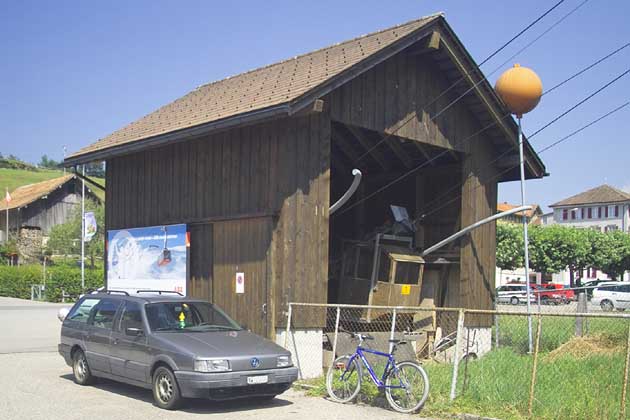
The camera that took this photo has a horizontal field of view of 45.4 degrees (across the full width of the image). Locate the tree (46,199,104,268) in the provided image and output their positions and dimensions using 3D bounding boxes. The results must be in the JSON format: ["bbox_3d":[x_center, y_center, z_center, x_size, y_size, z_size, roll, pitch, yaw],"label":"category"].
[{"bbox_3d":[-13.900,1.500,46.000,4.100,4.500,4.100,2,-4,-17],"label":"tree"}]

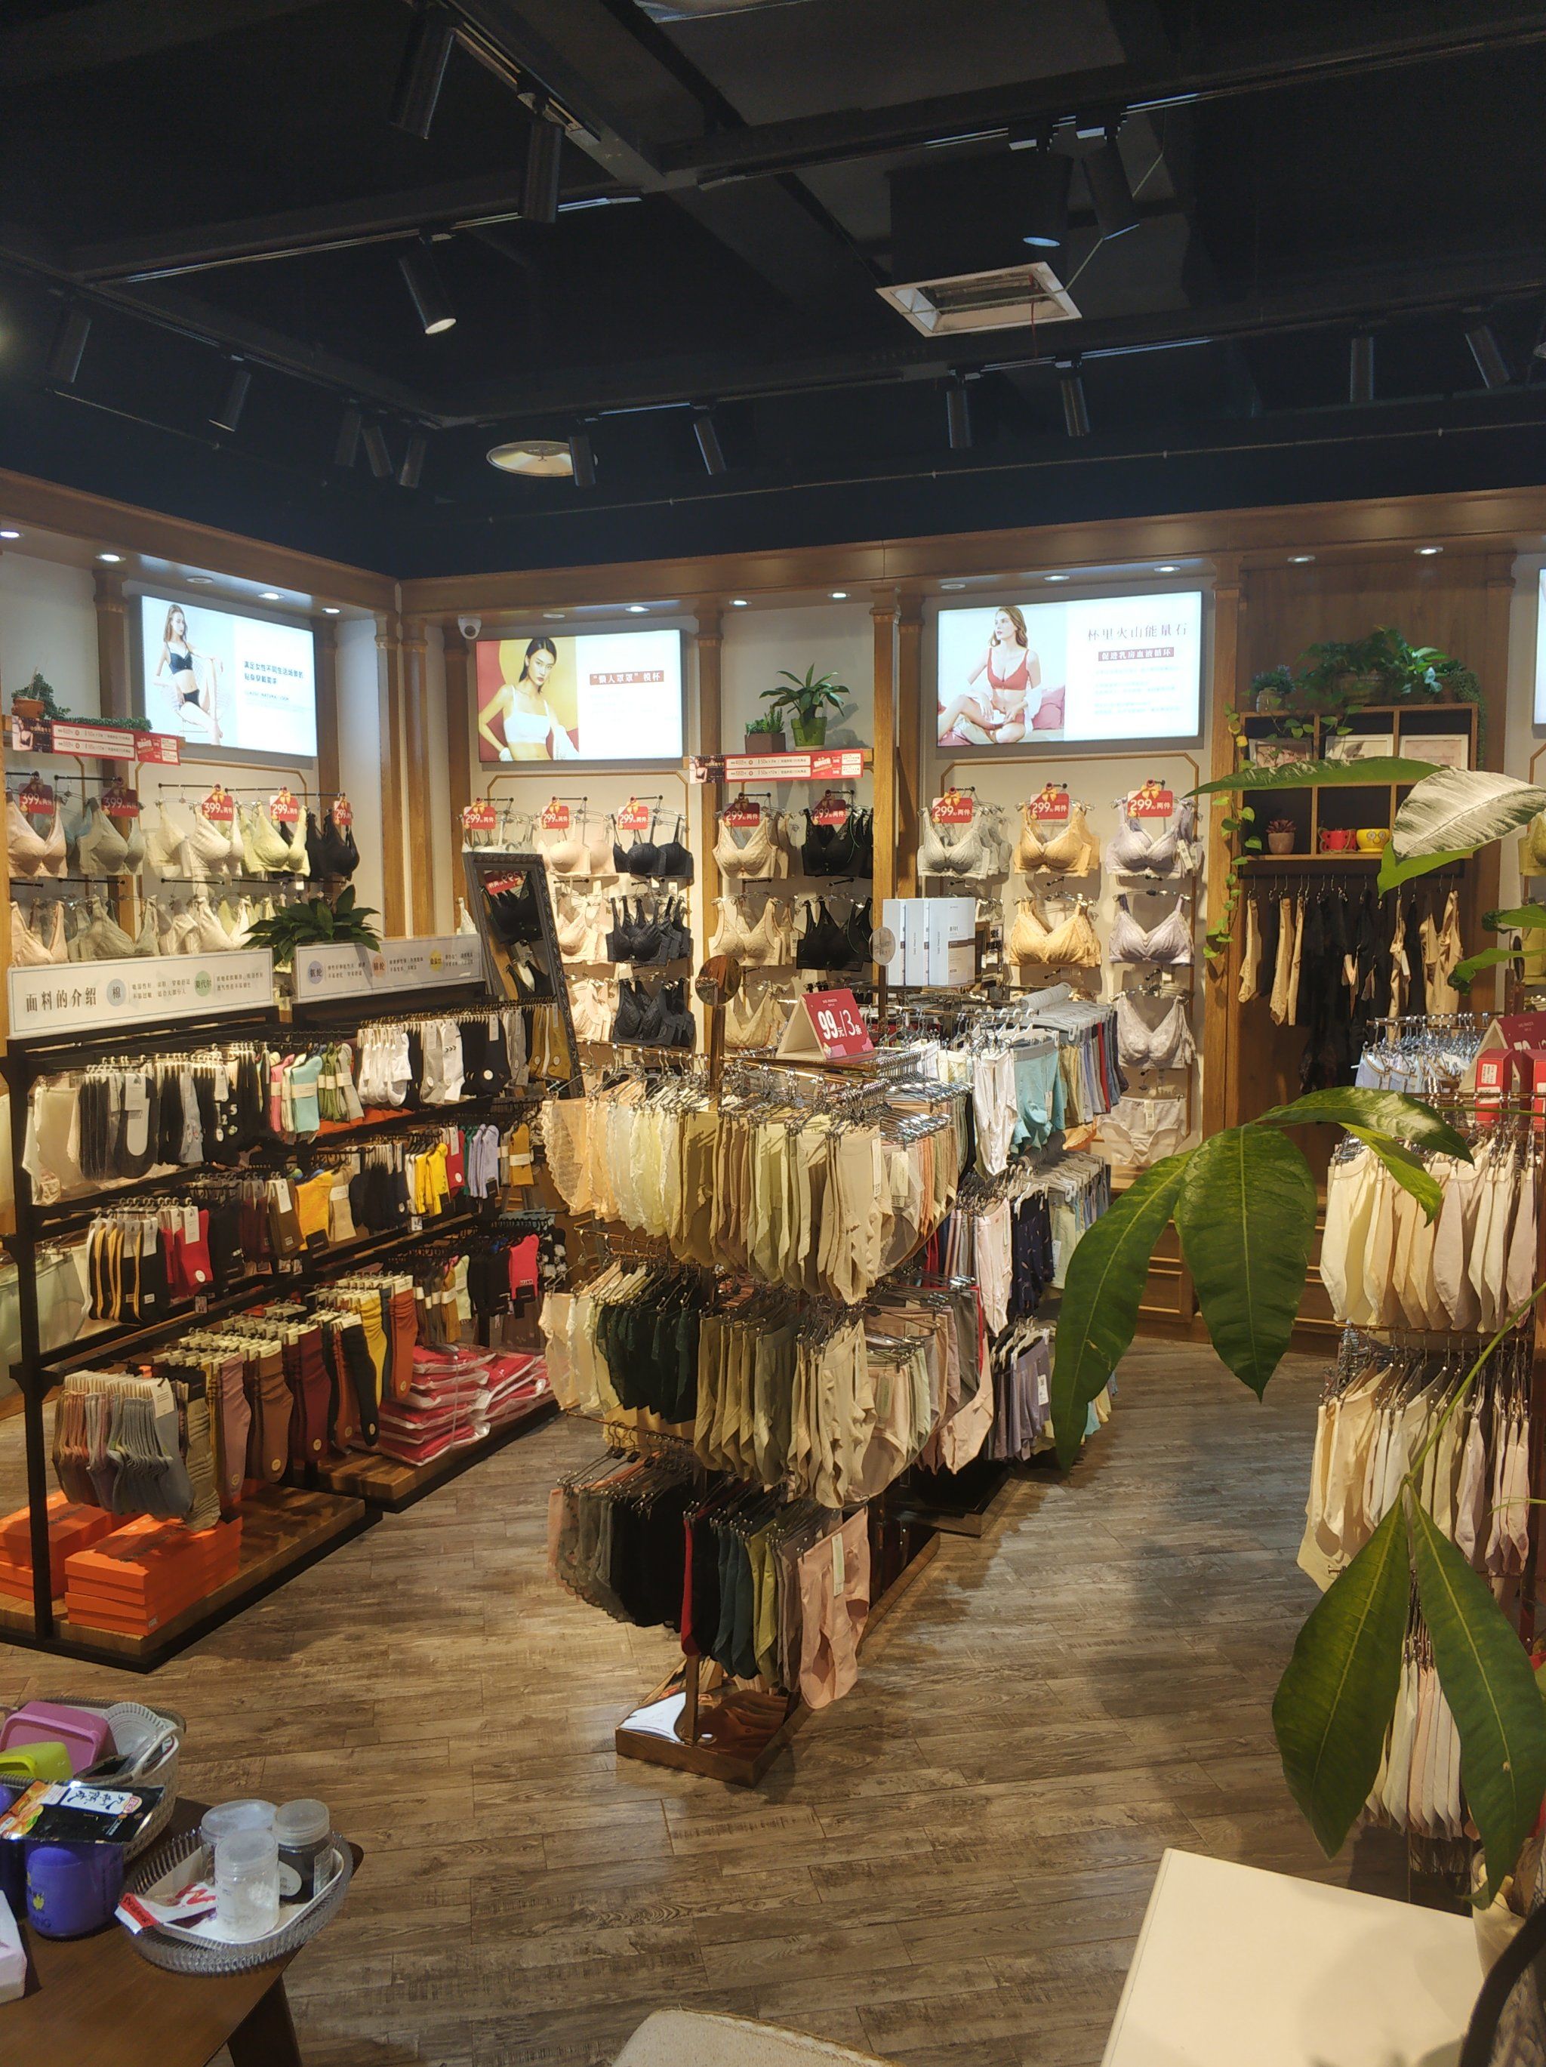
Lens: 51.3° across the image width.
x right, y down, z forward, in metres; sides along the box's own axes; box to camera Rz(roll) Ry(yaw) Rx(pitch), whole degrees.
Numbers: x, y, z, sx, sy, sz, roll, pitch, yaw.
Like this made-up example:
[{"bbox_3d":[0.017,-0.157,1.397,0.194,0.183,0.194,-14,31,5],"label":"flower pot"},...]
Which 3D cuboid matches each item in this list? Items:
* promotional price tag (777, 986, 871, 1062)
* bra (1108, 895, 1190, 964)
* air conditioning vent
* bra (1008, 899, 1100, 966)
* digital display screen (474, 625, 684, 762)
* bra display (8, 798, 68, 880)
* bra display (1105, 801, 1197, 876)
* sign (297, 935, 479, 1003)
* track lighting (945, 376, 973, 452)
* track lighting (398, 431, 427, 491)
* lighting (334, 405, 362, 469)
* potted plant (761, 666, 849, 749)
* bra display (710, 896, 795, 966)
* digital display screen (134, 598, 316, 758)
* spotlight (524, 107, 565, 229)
[{"bbox_3d":[0.102,-0.018,2.983,0.120,0.120,0.147,5,8,43],"label":"promotional price tag"},{"bbox_3d":[1.299,-0.356,5.555,0.270,0.255,0.150,2,7,21],"label":"bra"},{"bbox_3d":[0.561,-1.985,4.309,0.448,0.060,0.448,2,7,21],"label":"air conditioning vent"},{"bbox_3d":[0.961,-0.349,5.521,0.300,0.235,0.120,2,6,22],"label":"bra"},{"bbox_3d":[-0.797,-1.370,6.580,0.945,0.498,0.070,2,6,22],"label":"digital display screen"},{"bbox_3d":[-2.223,-0.586,4.872,0.115,0.240,0.220,2,6,22],"label":"bra display"},{"bbox_3d":[1.296,-0.674,5.532,0.270,0.250,0.160,2,7,21],"label":"bra display"},{"bbox_3d":[-1.013,-0.182,4.330,0.025,0.137,0.811,2,6,22],"label":"sign"},{"bbox_3d":[0.585,-1.957,5.090,0.078,0.210,0.105,3,7,32],"label":"track lighting"},{"bbox_3d":[-1.209,-1.926,5.421,0.073,0.180,0.073,-5,32,-40],"label":"track lighting"},{"bbox_3d":[-1.328,-1.862,5.033,0.065,0.175,0.085,-6,9,-43],"label":"lighting"},{"bbox_3d":[0.121,-1.226,6.092,0.300,0.300,0.280,2,6,22],"label":"potted plant"},{"bbox_3d":[-0.080,-0.398,6.216,0.275,0.262,0.180,2,6,22],"label":"bra display"},{"bbox_3d":[-2.003,-1.306,5.993,0.070,0.495,0.910,2,6,22],"label":"digital display screen"},{"bbox_3d":[-0.459,-1.707,3.197,0.073,0.180,0.073,-2,34,-18],"label":"spotlight"}]

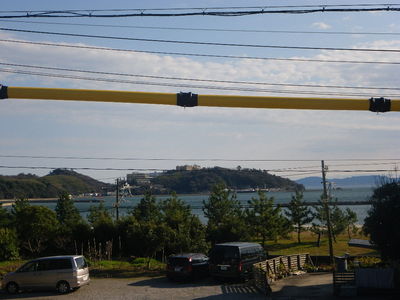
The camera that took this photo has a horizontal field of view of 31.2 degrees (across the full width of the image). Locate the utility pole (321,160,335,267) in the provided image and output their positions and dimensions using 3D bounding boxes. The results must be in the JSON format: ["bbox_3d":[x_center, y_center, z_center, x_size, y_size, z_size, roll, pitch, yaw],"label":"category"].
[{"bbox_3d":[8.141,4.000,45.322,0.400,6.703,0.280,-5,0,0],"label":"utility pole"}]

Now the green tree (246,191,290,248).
[{"bbox_3d":[5.581,5.799,59.826,3.583,4.824,3.583,-1,-3,0],"label":"green tree"}]

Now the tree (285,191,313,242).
[{"bbox_3d":[9.003,6.077,65.268,2.728,4.765,2.728,-1,-3,0],"label":"tree"}]

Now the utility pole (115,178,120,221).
[{"bbox_3d":[-11.197,7.284,97.807,0.400,6.782,0.300,-1,-3,0],"label":"utility pole"}]

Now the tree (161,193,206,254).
[{"bbox_3d":[-1.377,5.650,54.754,3.354,4.795,3.354,-1,-3,0],"label":"tree"}]

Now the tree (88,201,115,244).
[{"bbox_3d":[-8.530,6.561,61.888,2.156,4.045,2.156,-1,-3,0],"label":"tree"}]

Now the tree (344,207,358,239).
[{"bbox_3d":[14.389,7.070,68.475,1.337,2.954,1.337,-1,-3,0],"label":"tree"}]

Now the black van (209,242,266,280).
[{"bbox_3d":[2.409,6.195,40.229,1.790,1.920,4.720,-3,-4,25],"label":"black van"}]

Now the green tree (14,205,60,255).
[{"bbox_3d":[-12.743,6.302,56.134,3.597,4.059,3.597,-1,-3,0],"label":"green tree"}]

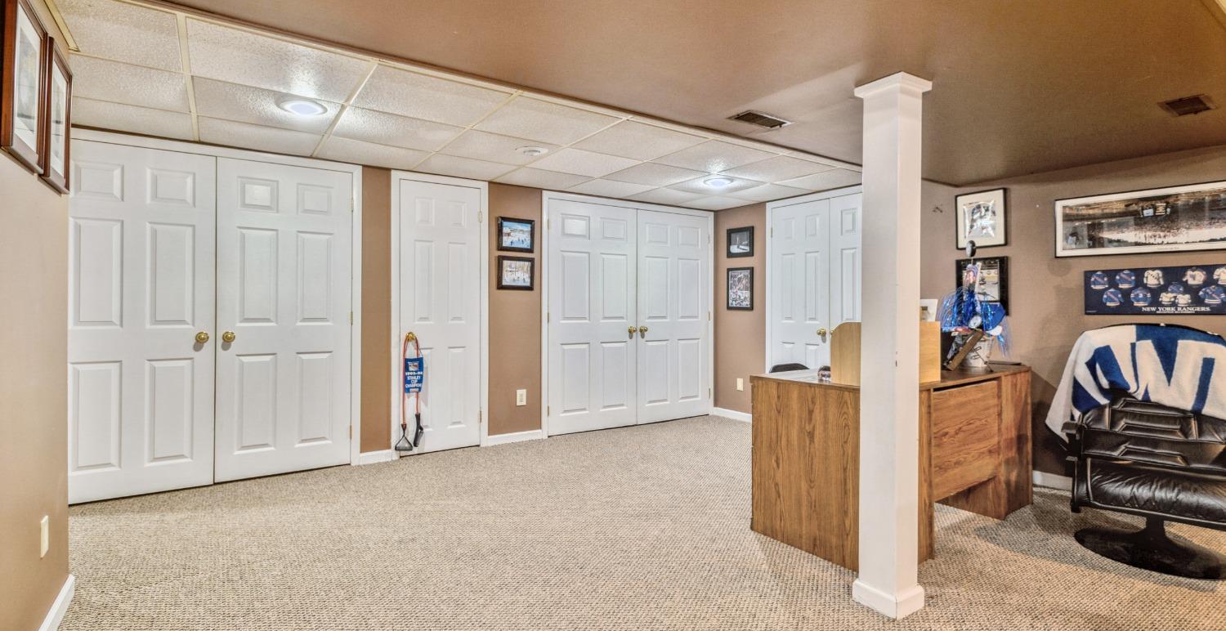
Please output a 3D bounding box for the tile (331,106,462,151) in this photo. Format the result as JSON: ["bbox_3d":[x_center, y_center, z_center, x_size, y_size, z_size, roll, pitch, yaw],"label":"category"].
[{"bbox_3d":[-1.220,-1.045,3.264,0.600,0.020,0.600,0,1,-35],"label":"tile"}]

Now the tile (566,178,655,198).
[{"bbox_3d":[-0.006,-1.050,4.761,0.607,0.018,0.511,0,1,-34],"label":"tile"}]

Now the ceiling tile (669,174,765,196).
[{"bbox_3d":[0.806,-1.048,4.635,0.605,0.020,0.605,0,1,-35],"label":"ceiling tile"}]

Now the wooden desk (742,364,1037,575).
[{"bbox_3d":[1.445,0.644,2.909,1.494,0.735,0.662,0,1,-37],"label":"wooden desk"}]

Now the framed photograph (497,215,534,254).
[{"bbox_3d":[-0.752,-0.635,4.556,0.315,0.262,0.025,0,1,-34],"label":"framed photograph"}]

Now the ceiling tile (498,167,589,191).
[{"bbox_3d":[-0.533,-1.055,4.456,0.600,0.020,0.556,0,1,-35],"label":"ceiling tile"}]

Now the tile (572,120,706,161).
[{"bbox_3d":[0.141,-1.036,3.435,0.605,0.020,0.605,0,1,-35],"label":"tile"}]

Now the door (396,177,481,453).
[{"bbox_3d":[-1.282,0.020,4.322,0.600,1.989,0.037,0,1,-34],"label":"door"}]

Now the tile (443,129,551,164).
[{"bbox_3d":[-0.706,-1.040,3.593,0.607,0.018,0.603,0,1,-34],"label":"tile"}]

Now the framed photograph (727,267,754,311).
[{"bbox_3d":[1.222,-0.255,5.600,0.025,0.412,0.338,0,1,-35],"label":"framed photograph"}]

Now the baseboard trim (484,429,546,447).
[{"bbox_3d":[-0.774,0.977,4.633,0.476,0.080,0.015,0,1,-35],"label":"baseboard trim"}]

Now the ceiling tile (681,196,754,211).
[{"bbox_3d":[0.974,-1.055,5.431,0.507,0.018,0.511,0,1,-34],"label":"ceiling tile"}]

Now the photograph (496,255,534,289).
[{"bbox_3d":[-0.768,-0.334,4.635,0.311,0.258,0.020,0,1,-34],"label":"photograph"}]

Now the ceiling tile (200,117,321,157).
[{"bbox_3d":[-2.070,-1.048,3.399,0.600,0.020,0.570,0,1,-35],"label":"ceiling tile"}]

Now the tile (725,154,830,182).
[{"bbox_3d":[1.153,-1.042,4.131,0.605,0.020,0.605,0,1,-35],"label":"tile"}]

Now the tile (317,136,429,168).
[{"bbox_3d":[-1.538,-1.041,3.713,0.607,0.018,0.511,0,1,-34],"label":"tile"}]

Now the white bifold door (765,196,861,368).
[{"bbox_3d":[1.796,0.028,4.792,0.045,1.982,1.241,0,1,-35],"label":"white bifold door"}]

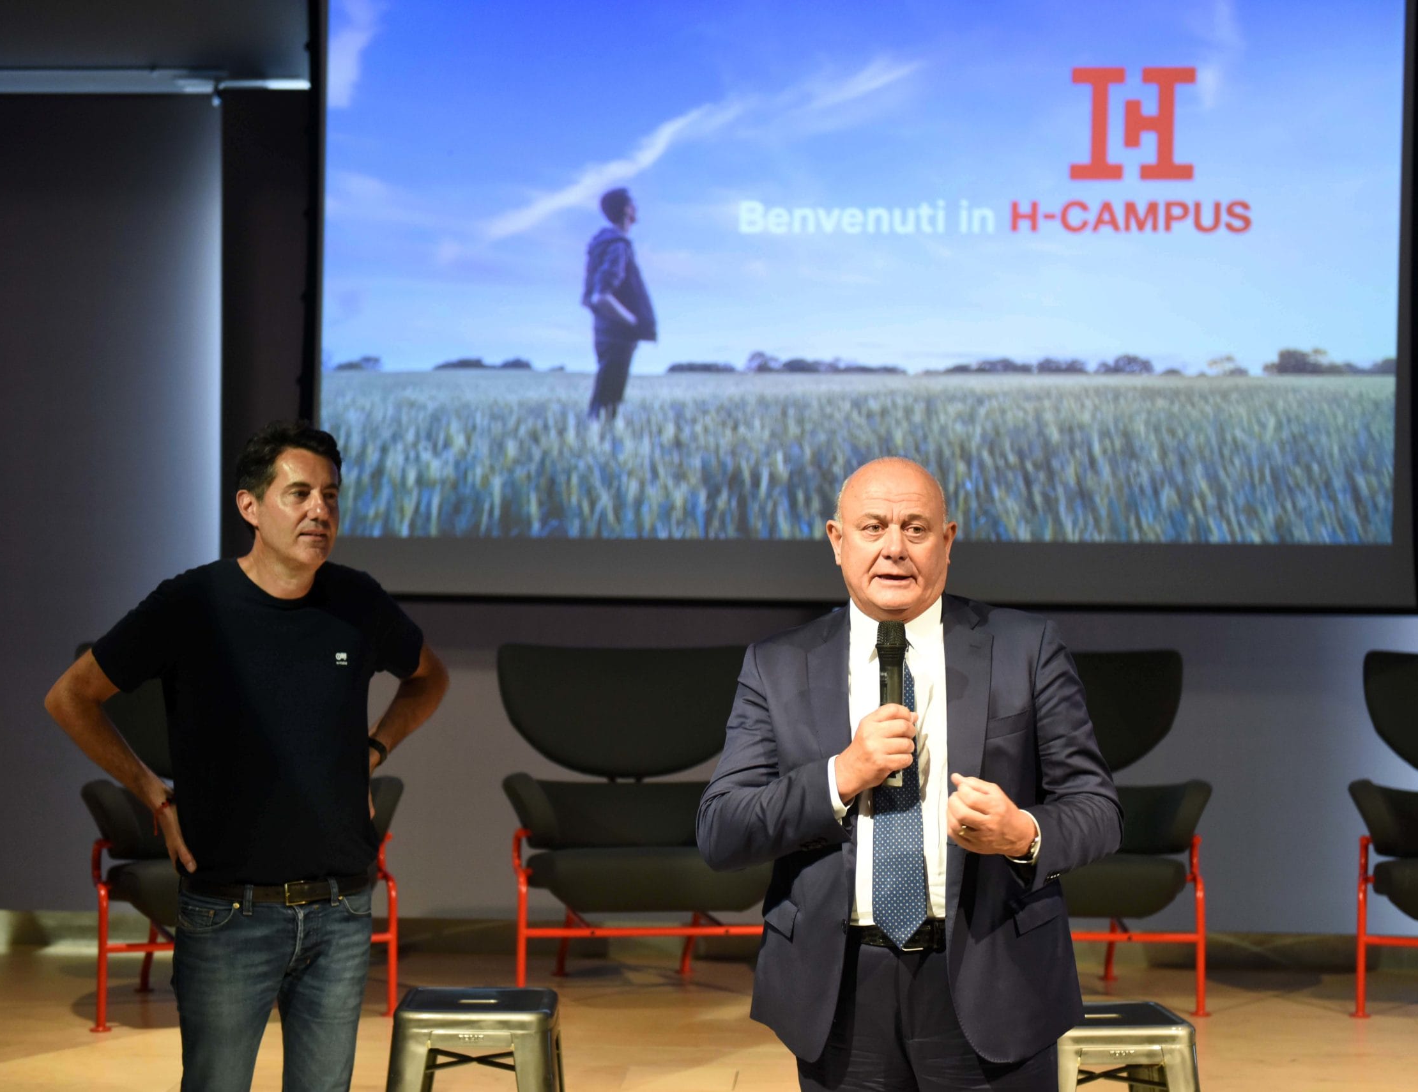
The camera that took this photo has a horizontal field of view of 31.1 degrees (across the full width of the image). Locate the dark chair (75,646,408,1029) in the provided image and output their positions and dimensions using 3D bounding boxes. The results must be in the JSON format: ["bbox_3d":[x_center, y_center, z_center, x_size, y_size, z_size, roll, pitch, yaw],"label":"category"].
[{"bbox_3d":[-1.227,0.710,6.481,0.785,0.895,0.730,0,0,-21],"label":"dark chair"}]

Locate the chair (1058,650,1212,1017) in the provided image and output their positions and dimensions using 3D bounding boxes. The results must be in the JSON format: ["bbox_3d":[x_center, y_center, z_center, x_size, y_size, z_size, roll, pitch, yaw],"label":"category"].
[{"bbox_3d":[0.895,0.720,6.667,0.785,0.895,0.730,0,0,4],"label":"chair"}]

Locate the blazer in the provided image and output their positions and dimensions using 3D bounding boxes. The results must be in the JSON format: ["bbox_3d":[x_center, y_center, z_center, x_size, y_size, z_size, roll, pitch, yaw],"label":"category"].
[{"bbox_3d":[0.325,0.452,4.100,0.690,0.750,0.430,0,0,4],"label":"blazer"}]

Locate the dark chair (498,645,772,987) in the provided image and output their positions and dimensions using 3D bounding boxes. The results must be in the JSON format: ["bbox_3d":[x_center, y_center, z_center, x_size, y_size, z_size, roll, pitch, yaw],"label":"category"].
[{"bbox_3d":[-0.186,0.715,6.732,0.785,0.895,0.730,0,0,-12],"label":"dark chair"}]

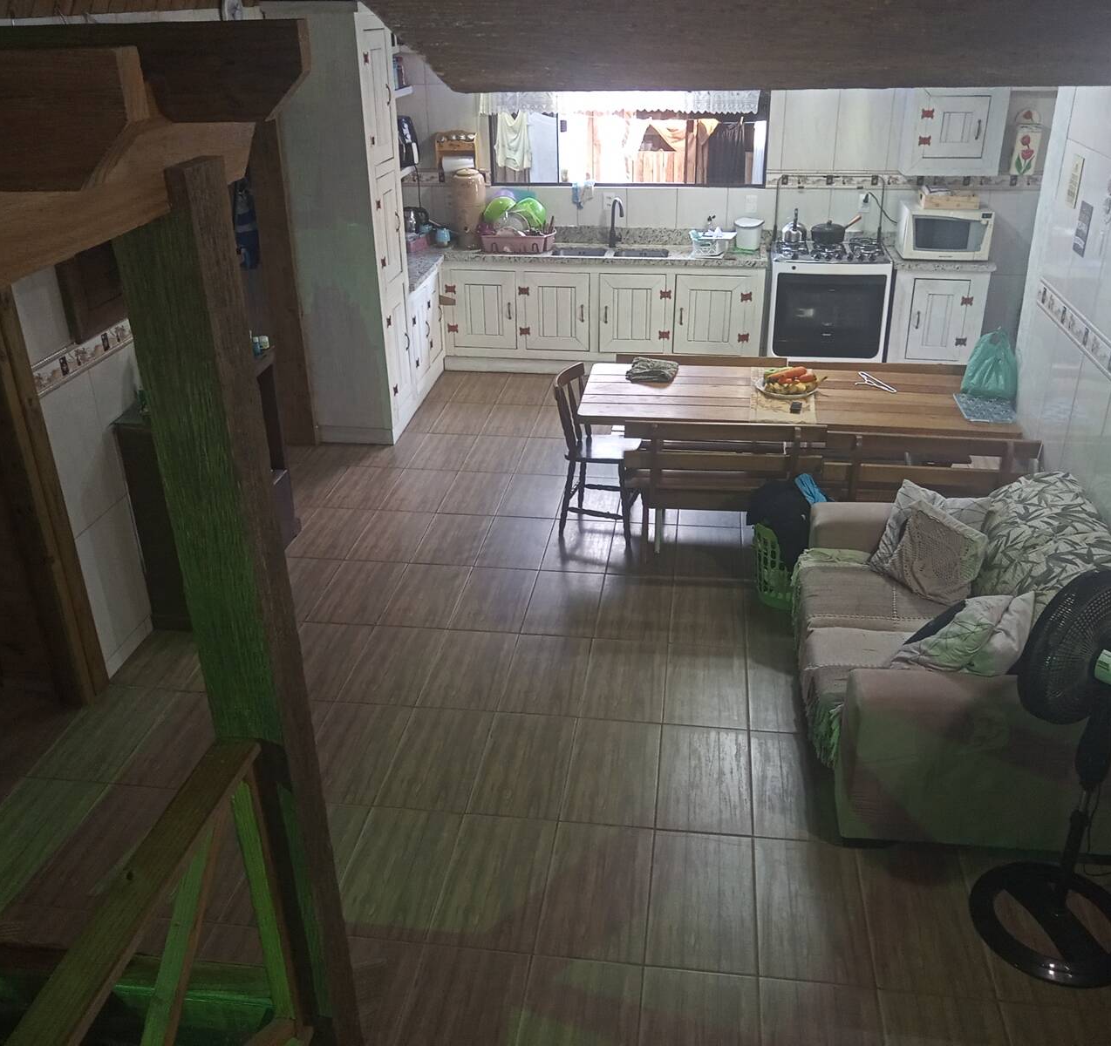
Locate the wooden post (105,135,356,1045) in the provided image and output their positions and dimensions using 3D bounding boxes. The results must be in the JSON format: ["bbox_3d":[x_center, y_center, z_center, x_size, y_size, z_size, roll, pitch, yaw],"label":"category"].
[{"bbox_3d":[-0.571,0.412,2.189,0.138,2.136,0.148,2,24,8],"label":"wooden post"}]

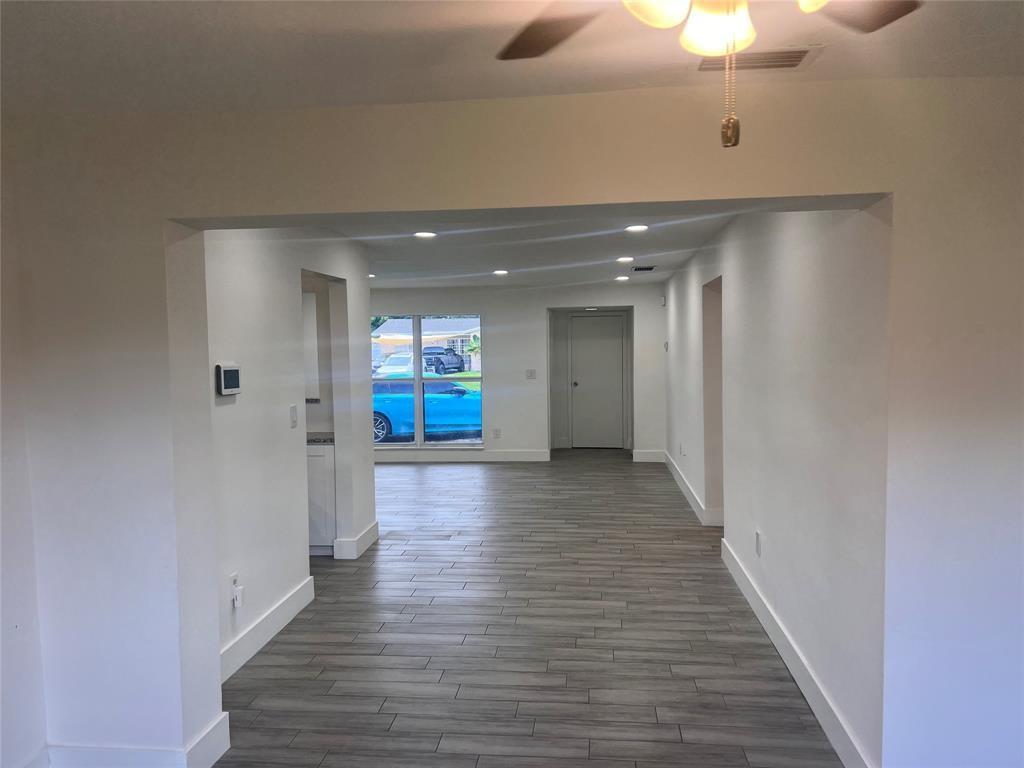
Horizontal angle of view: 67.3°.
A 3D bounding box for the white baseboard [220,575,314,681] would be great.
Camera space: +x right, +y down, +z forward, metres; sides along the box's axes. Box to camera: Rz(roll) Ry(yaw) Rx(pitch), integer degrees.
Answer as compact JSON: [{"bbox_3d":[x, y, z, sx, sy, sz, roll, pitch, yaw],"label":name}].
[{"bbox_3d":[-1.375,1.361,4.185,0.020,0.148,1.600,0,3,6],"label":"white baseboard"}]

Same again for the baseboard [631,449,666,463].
[{"bbox_3d":[1.848,0.974,10.339,0.434,0.146,0.020,0,3,6],"label":"baseboard"}]

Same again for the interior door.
[{"bbox_3d":[1.307,-0.029,11.707,0.776,2.007,0.045,0,3,6],"label":"interior door"}]

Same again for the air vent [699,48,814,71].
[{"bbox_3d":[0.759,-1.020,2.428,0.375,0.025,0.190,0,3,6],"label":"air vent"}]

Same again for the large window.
[{"bbox_3d":[-1.268,-0.045,10.642,1.732,1.803,0.100,0,3,6],"label":"large window"}]

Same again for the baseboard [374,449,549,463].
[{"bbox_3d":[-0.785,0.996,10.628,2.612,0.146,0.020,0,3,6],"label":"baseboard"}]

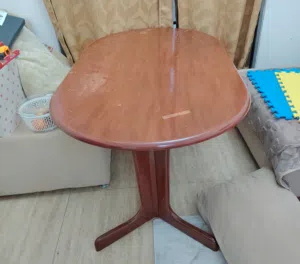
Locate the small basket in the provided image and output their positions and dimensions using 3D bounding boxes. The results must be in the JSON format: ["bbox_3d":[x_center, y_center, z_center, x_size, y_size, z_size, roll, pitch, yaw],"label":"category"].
[{"bbox_3d":[-0.627,-0.111,1.667,0.265,0.110,0.265,-5,39,2],"label":"small basket"}]

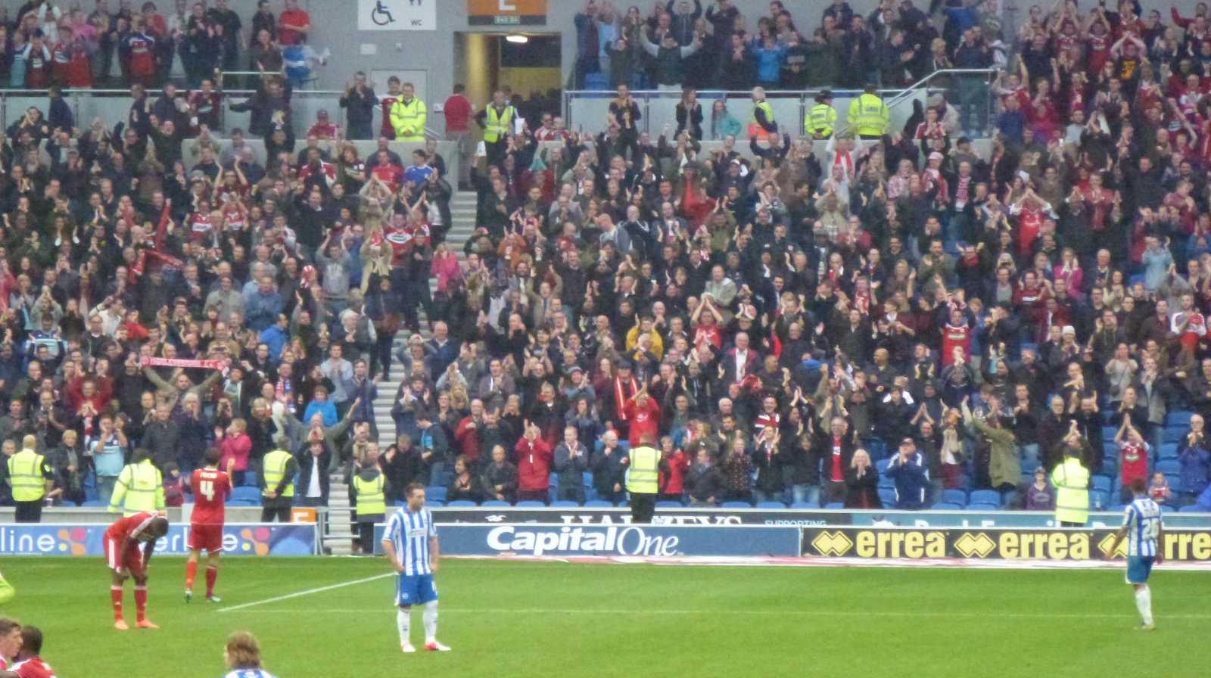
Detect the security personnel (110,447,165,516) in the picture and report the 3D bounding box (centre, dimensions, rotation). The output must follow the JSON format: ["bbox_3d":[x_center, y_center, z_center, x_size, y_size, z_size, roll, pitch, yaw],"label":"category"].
[{"bbox_3d":[-6.621,2.323,131.700,0.740,1.600,0.420,0,0,0],"label":"security personnel"}]

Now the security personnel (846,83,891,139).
[{"bbox_3d":[4.176,-3.193,148.000,0.640,1.740,0.380,0,1,-10],"label":"security personnel"}]

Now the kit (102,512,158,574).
[{"bbox_3d":[-5.359,2.301,105.000,0.560,0.700,0.470,0,1,41],"label":"kit"}]

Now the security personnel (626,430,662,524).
[{"bbox_3d":[0.542,2.226,131.600,0.540,1.790,0.350,0,1,1],"label":"security personnel"}]

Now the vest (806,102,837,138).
[{"bbox_3d":[3.492,-3.537,150.300,0.490,0.590,0.340,0,0,12],"label":"vest"}]

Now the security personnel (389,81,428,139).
[{"bbox_3d":[-3.197,-3.297,151.200,0.610,1.770,0.380,0,0,2],"label":"security personnel"}]

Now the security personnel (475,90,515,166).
[{"bbox_3d":[-1.752,-3.089,147.300,0.600,1.700,0.370,0,1,-3],"label":"security personnel"}]

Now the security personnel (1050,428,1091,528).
[{"bbox_3d":[6.513,2.283,130.200,0.560,1.720,0.400,0,0,-6],"label":"security personnel"}]

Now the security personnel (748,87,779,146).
[{"bbox_3d":[2.490,-3.150,148.000,0.380,1.720,0.500,1,1,37],"label":"security personnel"}]

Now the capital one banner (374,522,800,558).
[{"bbox_3d":[-0.258,2.815,130.100,6.000,0.480,0.080,0,0,7],"label":"capital one banner"}]

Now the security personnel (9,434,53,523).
[{"bbox_3d":[-8.165,2.255,132.300,0.580,1.780,0.360,0,1,13],"label":"security personnel"}]

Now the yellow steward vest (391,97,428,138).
[{"bbox_3d":[-3.190,-3.536,151.200,0.600,0.770,0.380,0,0,2],"label":"yellow steward vest"}]

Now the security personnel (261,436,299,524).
[{"bbox_3d":[-4.617,2.269,132.000,0.500,1.760,0.350,1,1,37],"label":"security personnel"}]

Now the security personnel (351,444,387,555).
[{"bbox_3d":[-3.335,2.288,131.200,0.490,1.610,0.360,0,0,3],"label":"security personnel"}]

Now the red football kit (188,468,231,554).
[{"bbox_3d":[-4.806,2.093,113.100,0.500,1.040,0.350,0,0,7],"label":"red football kit"}]

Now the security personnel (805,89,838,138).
[{"bbox_3d":[3.492,-3.178,150.300,0.530,1.680,0.360,0,0,12],"label":"security personnel"}]

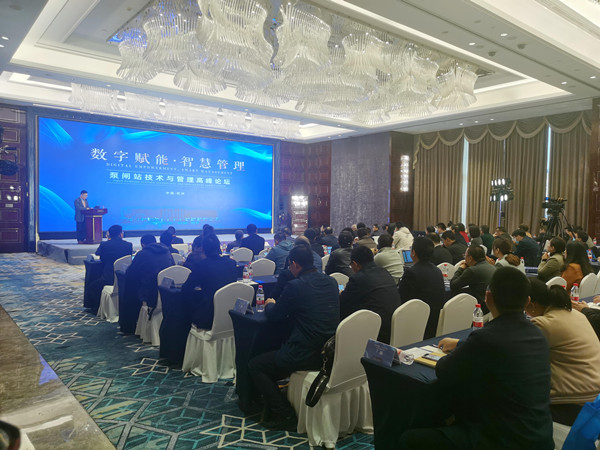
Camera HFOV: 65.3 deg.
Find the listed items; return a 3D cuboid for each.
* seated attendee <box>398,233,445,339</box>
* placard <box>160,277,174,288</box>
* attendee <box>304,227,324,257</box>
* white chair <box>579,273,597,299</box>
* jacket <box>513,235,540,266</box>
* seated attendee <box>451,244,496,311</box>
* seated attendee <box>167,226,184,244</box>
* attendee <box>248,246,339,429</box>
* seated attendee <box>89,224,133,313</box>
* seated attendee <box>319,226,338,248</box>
[{"bbox_3d":[1.118,0.806,4.550,0.520,1.360,0.820,-1,3,-39],"label":"seated attendee"},{"bbox_3d":[-1.409,0.623,5.071,0.080,0.090,0.200,-1,3,-39],"label":"placard"},{"bbox_3d":[0.225,0.707,7.580,0.500,1.290,0.820,-1,3,-39],"label":"attendee"},{"bbox_3d":[3.065,0.985,5.410,0.440,0.940,0.540,-1,2,-39],"label":"white chair"},{"bbox_3d":[4.166,0.558,8.686,0.540,0.680,0.500,-1,3,-38],"label":"jacket"},{"bbox_3d":[1.753,0.840,4.820,0.550,1.240,0.820,-1,2,-39],"label":"seated attendee"},{"bbox_3d":[-2.558,0.666,9.293,0.520,1.260,0.780,-1,2,-39],"label":"seated attendee"},{"bbox_3d":[-0.064,0.847,3.684,0.540,1.360,0.820,-1,3,-38],"label":"attendee"},{"bbox_3d":[-2.726,0.662,6.865,0.530,1.340,0.820,-1,3,-38],"label":"seated attendee"},{"bbox_3d":[0.586,0.670,9.516,0.500,1.260,0.800,-1,3,-38],"label":"seated attendee"}]

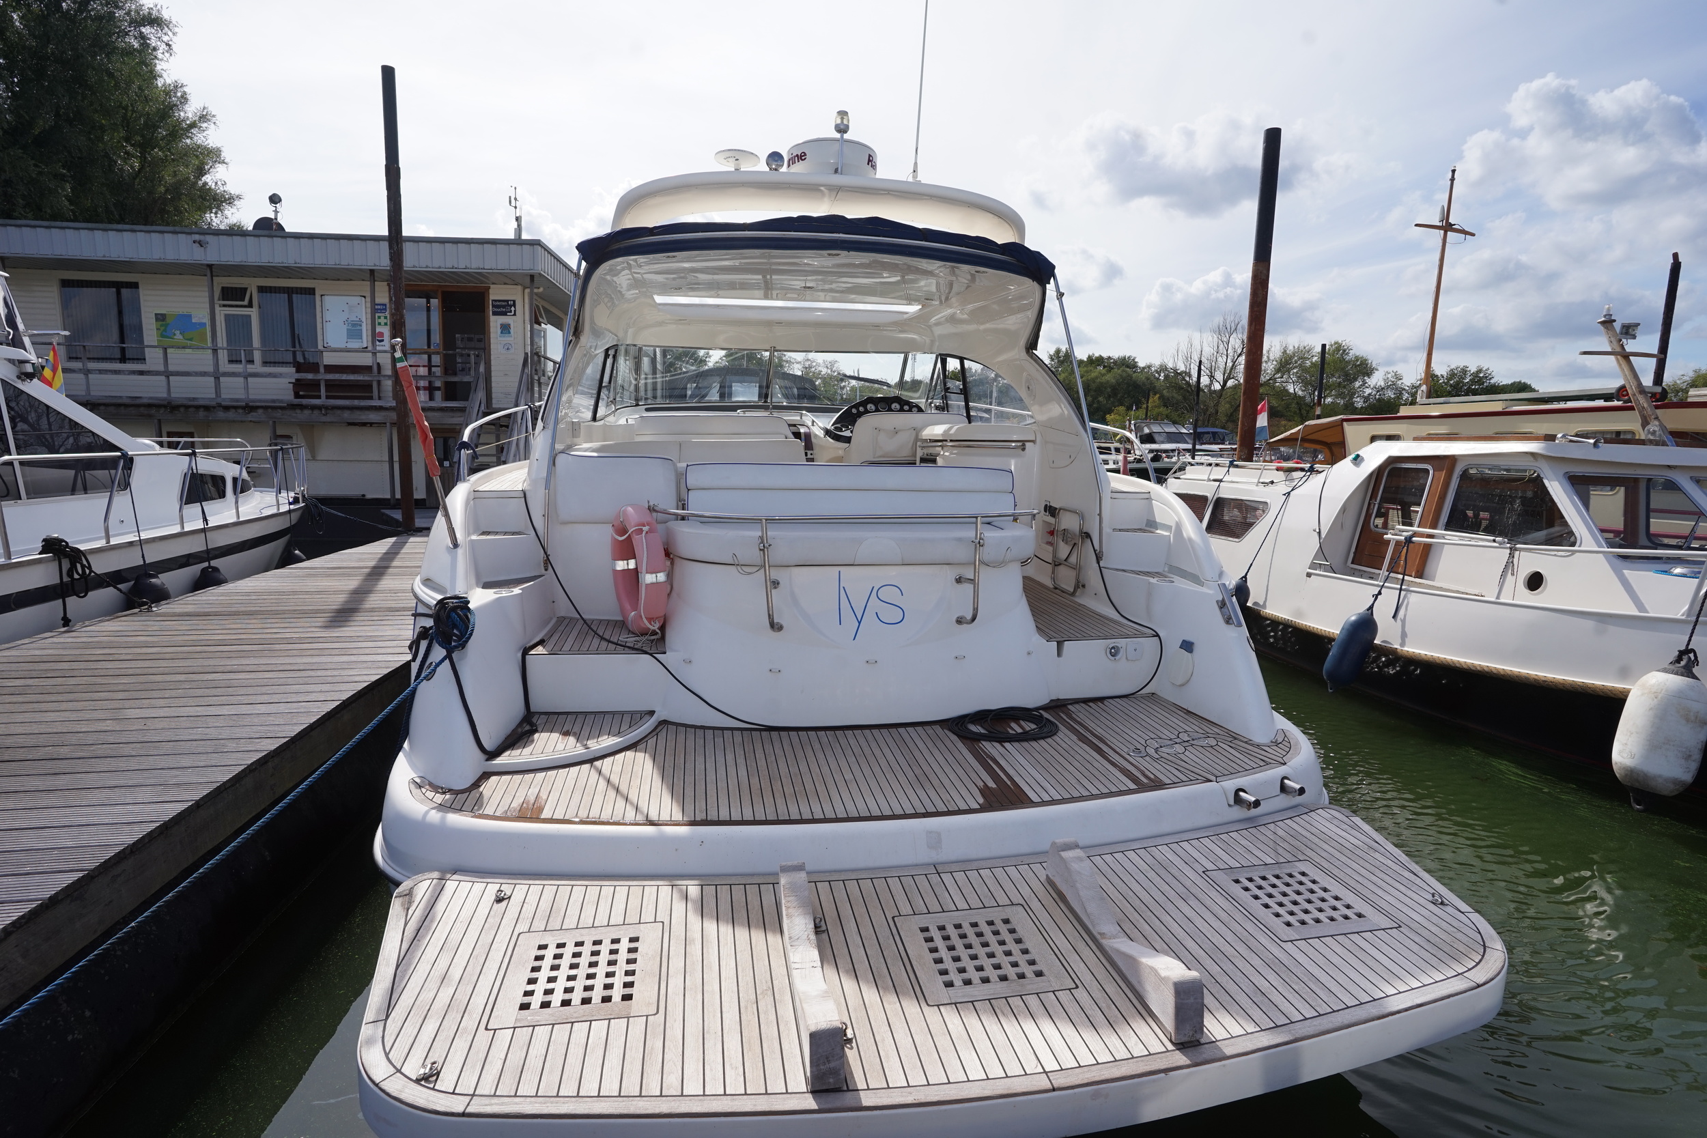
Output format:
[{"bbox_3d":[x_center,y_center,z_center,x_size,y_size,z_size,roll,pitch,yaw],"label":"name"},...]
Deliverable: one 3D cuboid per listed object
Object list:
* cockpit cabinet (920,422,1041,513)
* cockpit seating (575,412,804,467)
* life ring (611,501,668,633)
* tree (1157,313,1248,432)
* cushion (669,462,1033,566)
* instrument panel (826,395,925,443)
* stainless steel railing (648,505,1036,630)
[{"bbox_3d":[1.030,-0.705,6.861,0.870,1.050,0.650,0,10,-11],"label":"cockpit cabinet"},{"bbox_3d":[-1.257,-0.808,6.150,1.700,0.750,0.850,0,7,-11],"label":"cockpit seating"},{"bbox_3d":[-1.174,-0.011,4.450,0.120,0.710,0.700,-3,8,-31],"label":"life ring"},{"bbox_3d":[28.338,-13.271,65.000,7.000,14.000,7.000,1,7,0],"label":"tree"},{"bbox_3d":[-0.027,-0.321,4.680,2.120,0.520,0.800,0,7,-11],"label":"cushion"},{"bbox_3d":[0.205,-1.382,7.500,0.880,0.380,0.400,0,7,-11],"label":"instrument panel"},{"bbox_3d":[-0.055,-0.040,4.400,2.200,0.600,0.450,0,7,-11],"label":"stainless steel railing"}]

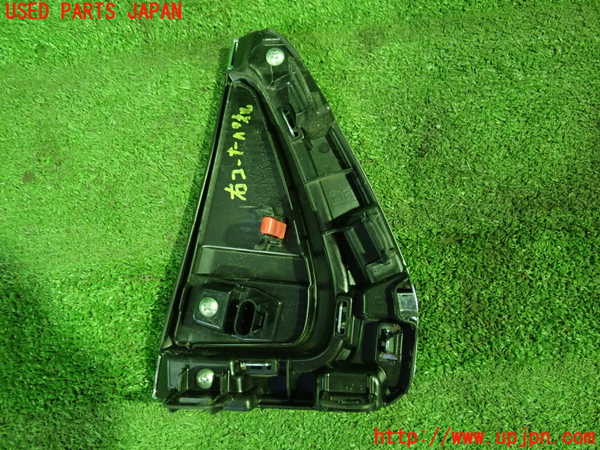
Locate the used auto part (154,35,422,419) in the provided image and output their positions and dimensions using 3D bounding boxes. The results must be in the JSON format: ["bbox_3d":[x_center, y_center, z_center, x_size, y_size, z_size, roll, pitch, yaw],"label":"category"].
[{"bbox_3d":[-0.011,-0.015,0.452,0.219,0.055,0.337,0,79,0],"label":"used auto part"}]

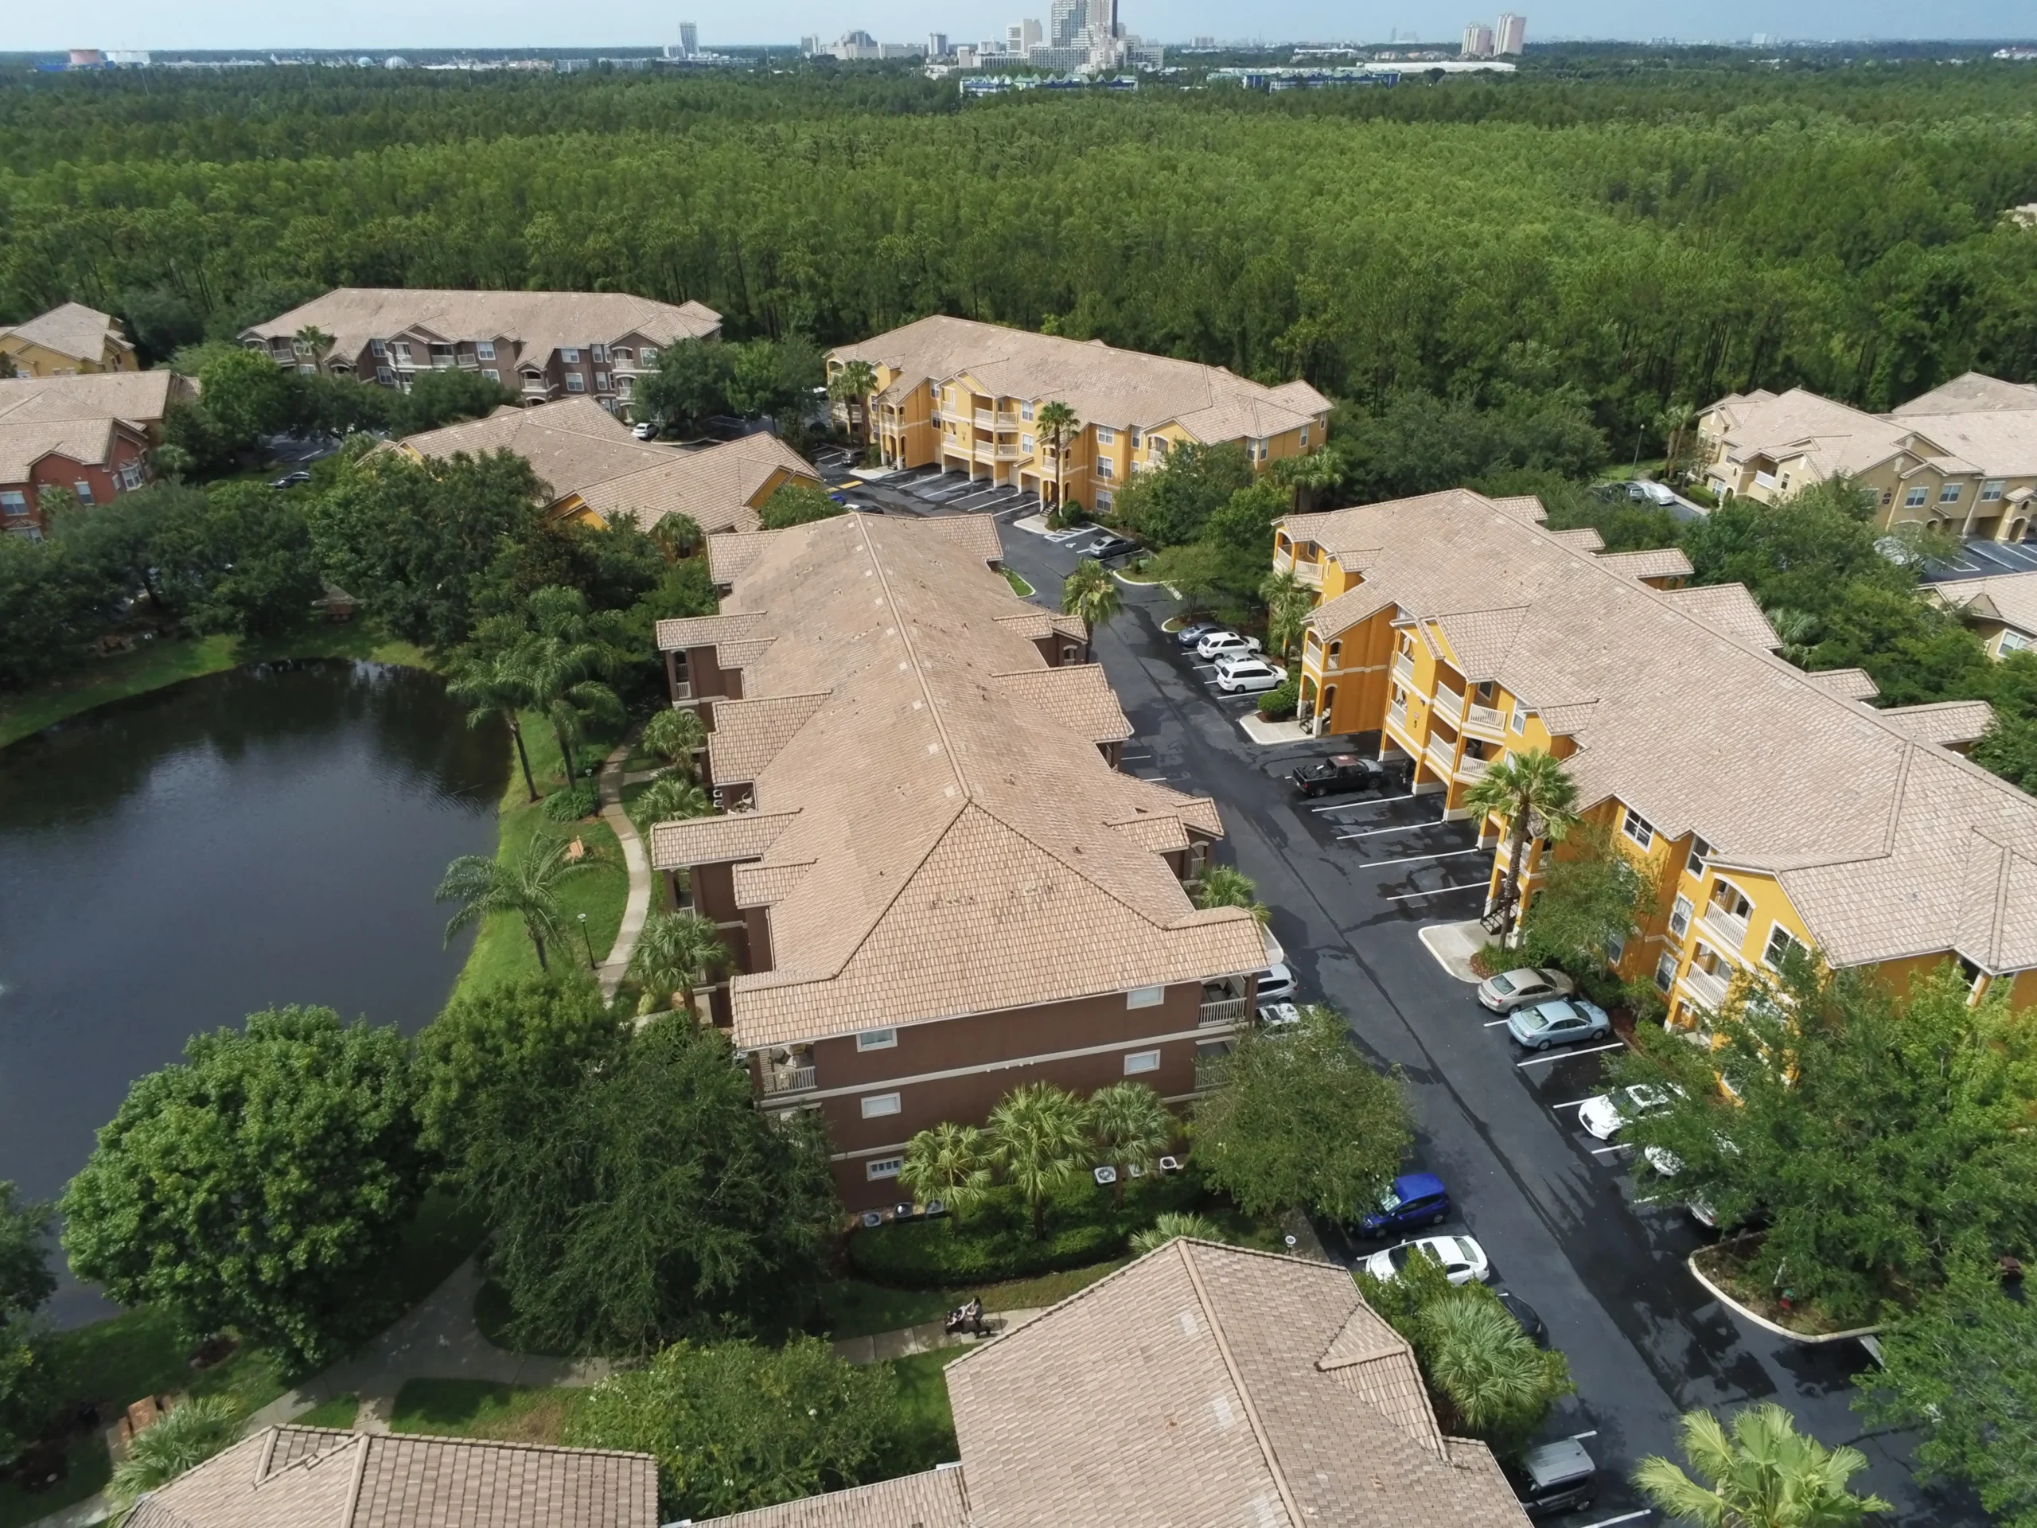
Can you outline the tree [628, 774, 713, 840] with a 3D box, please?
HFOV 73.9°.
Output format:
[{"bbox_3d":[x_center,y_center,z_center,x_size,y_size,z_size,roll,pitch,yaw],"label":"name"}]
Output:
[{"bbox_3d":[-18.485,3.487,72.549,4.567,6.090,4.466,0,28,0],"label":"tree"}]

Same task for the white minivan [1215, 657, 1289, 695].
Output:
[{"bbox_3d":[16.714,-6.370,96.109,5.050,1.750,1.930,-8,29,-14],"label":"white minivan"}]

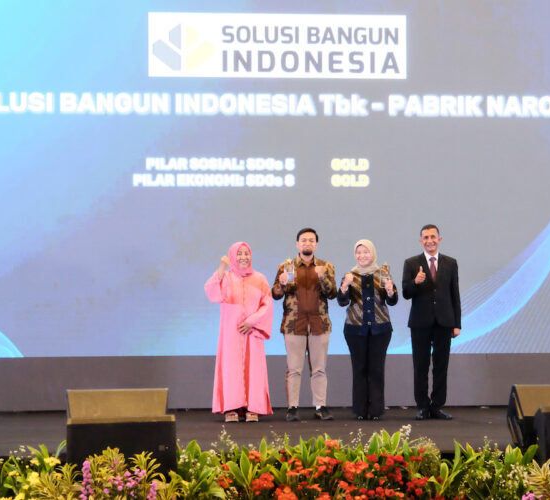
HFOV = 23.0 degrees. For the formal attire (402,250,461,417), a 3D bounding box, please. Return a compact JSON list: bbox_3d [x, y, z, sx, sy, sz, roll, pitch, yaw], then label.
[{"bbox_3d":[1.364,0.721,11.914,0.520,1.400,0.330,0,-1,2],"label":"formal attire"}]

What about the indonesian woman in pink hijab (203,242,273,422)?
[{"bbox_3d":[-0.312,0.699,11.815,0.610,1.570,0.420,0,-1,2],"label":"indonesian woman in pink hijab"}]

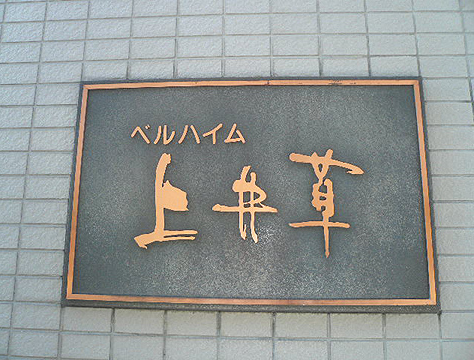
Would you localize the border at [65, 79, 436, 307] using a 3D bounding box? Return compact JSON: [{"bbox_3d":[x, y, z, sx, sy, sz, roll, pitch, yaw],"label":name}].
[{"bbox_3d":[0.019,0.015,0.752,0.675,0.426,0.015,0,-11,3],"label":"border"}]

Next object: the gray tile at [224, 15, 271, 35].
[{"bbox_3d":[0.023,-0.329,0.825,0.095,0.045,0.009,0,-11,3],"label":"gray tile"}]

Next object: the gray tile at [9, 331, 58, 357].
[{"bbox_3d":[-0.378,0.307,0.730,0.095,0.045,0.010,0,-11,3],"label":"gray tile"}]

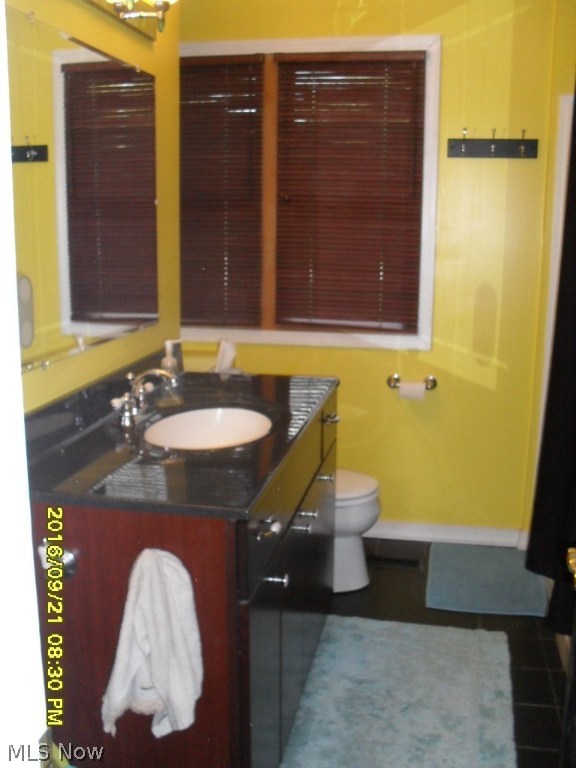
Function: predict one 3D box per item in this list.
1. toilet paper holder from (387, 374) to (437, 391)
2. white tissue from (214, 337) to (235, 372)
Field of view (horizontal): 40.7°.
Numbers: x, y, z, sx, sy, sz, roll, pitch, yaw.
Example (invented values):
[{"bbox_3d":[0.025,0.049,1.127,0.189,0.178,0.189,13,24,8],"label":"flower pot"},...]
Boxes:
[{"bbox_3d":[0.528,-0.006,3.314,0.206,0.058,0.075,3,12,11],"label":"toilet paper holder"},{"bbox_3d":[-0.243,-0.110,3.026,0.080,0.133,0.060,2,12,11],"label":"white tissue"}]

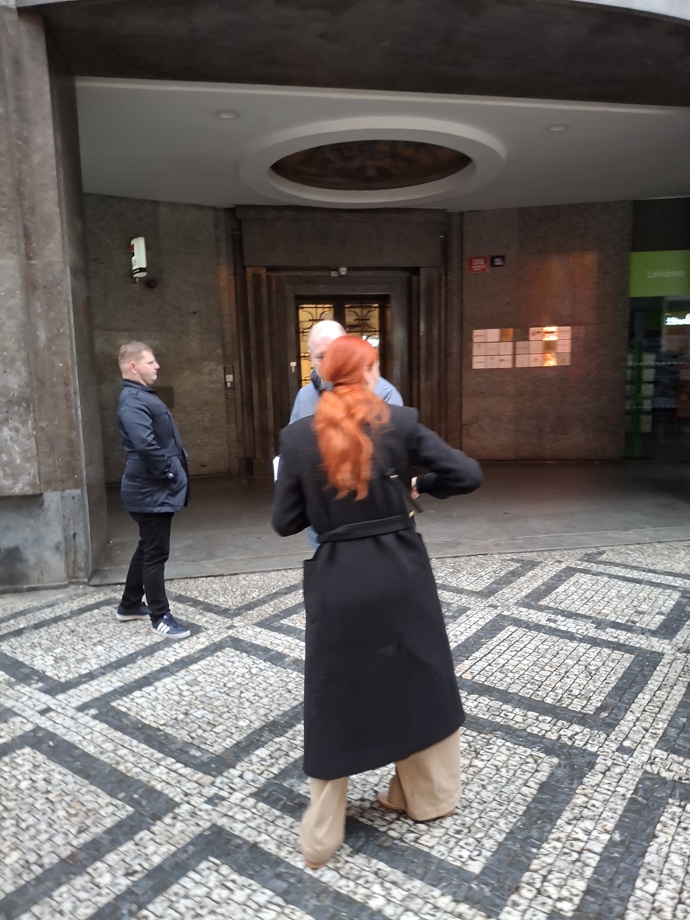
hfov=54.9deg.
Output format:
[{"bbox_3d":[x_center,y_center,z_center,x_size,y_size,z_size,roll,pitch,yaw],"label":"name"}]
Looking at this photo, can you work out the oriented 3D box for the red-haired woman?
[{"bbox_3d":[0.100,0.451,2.237,0.640,1.710,0.540,-4,9,-18],"label":"red-haired woman"}]

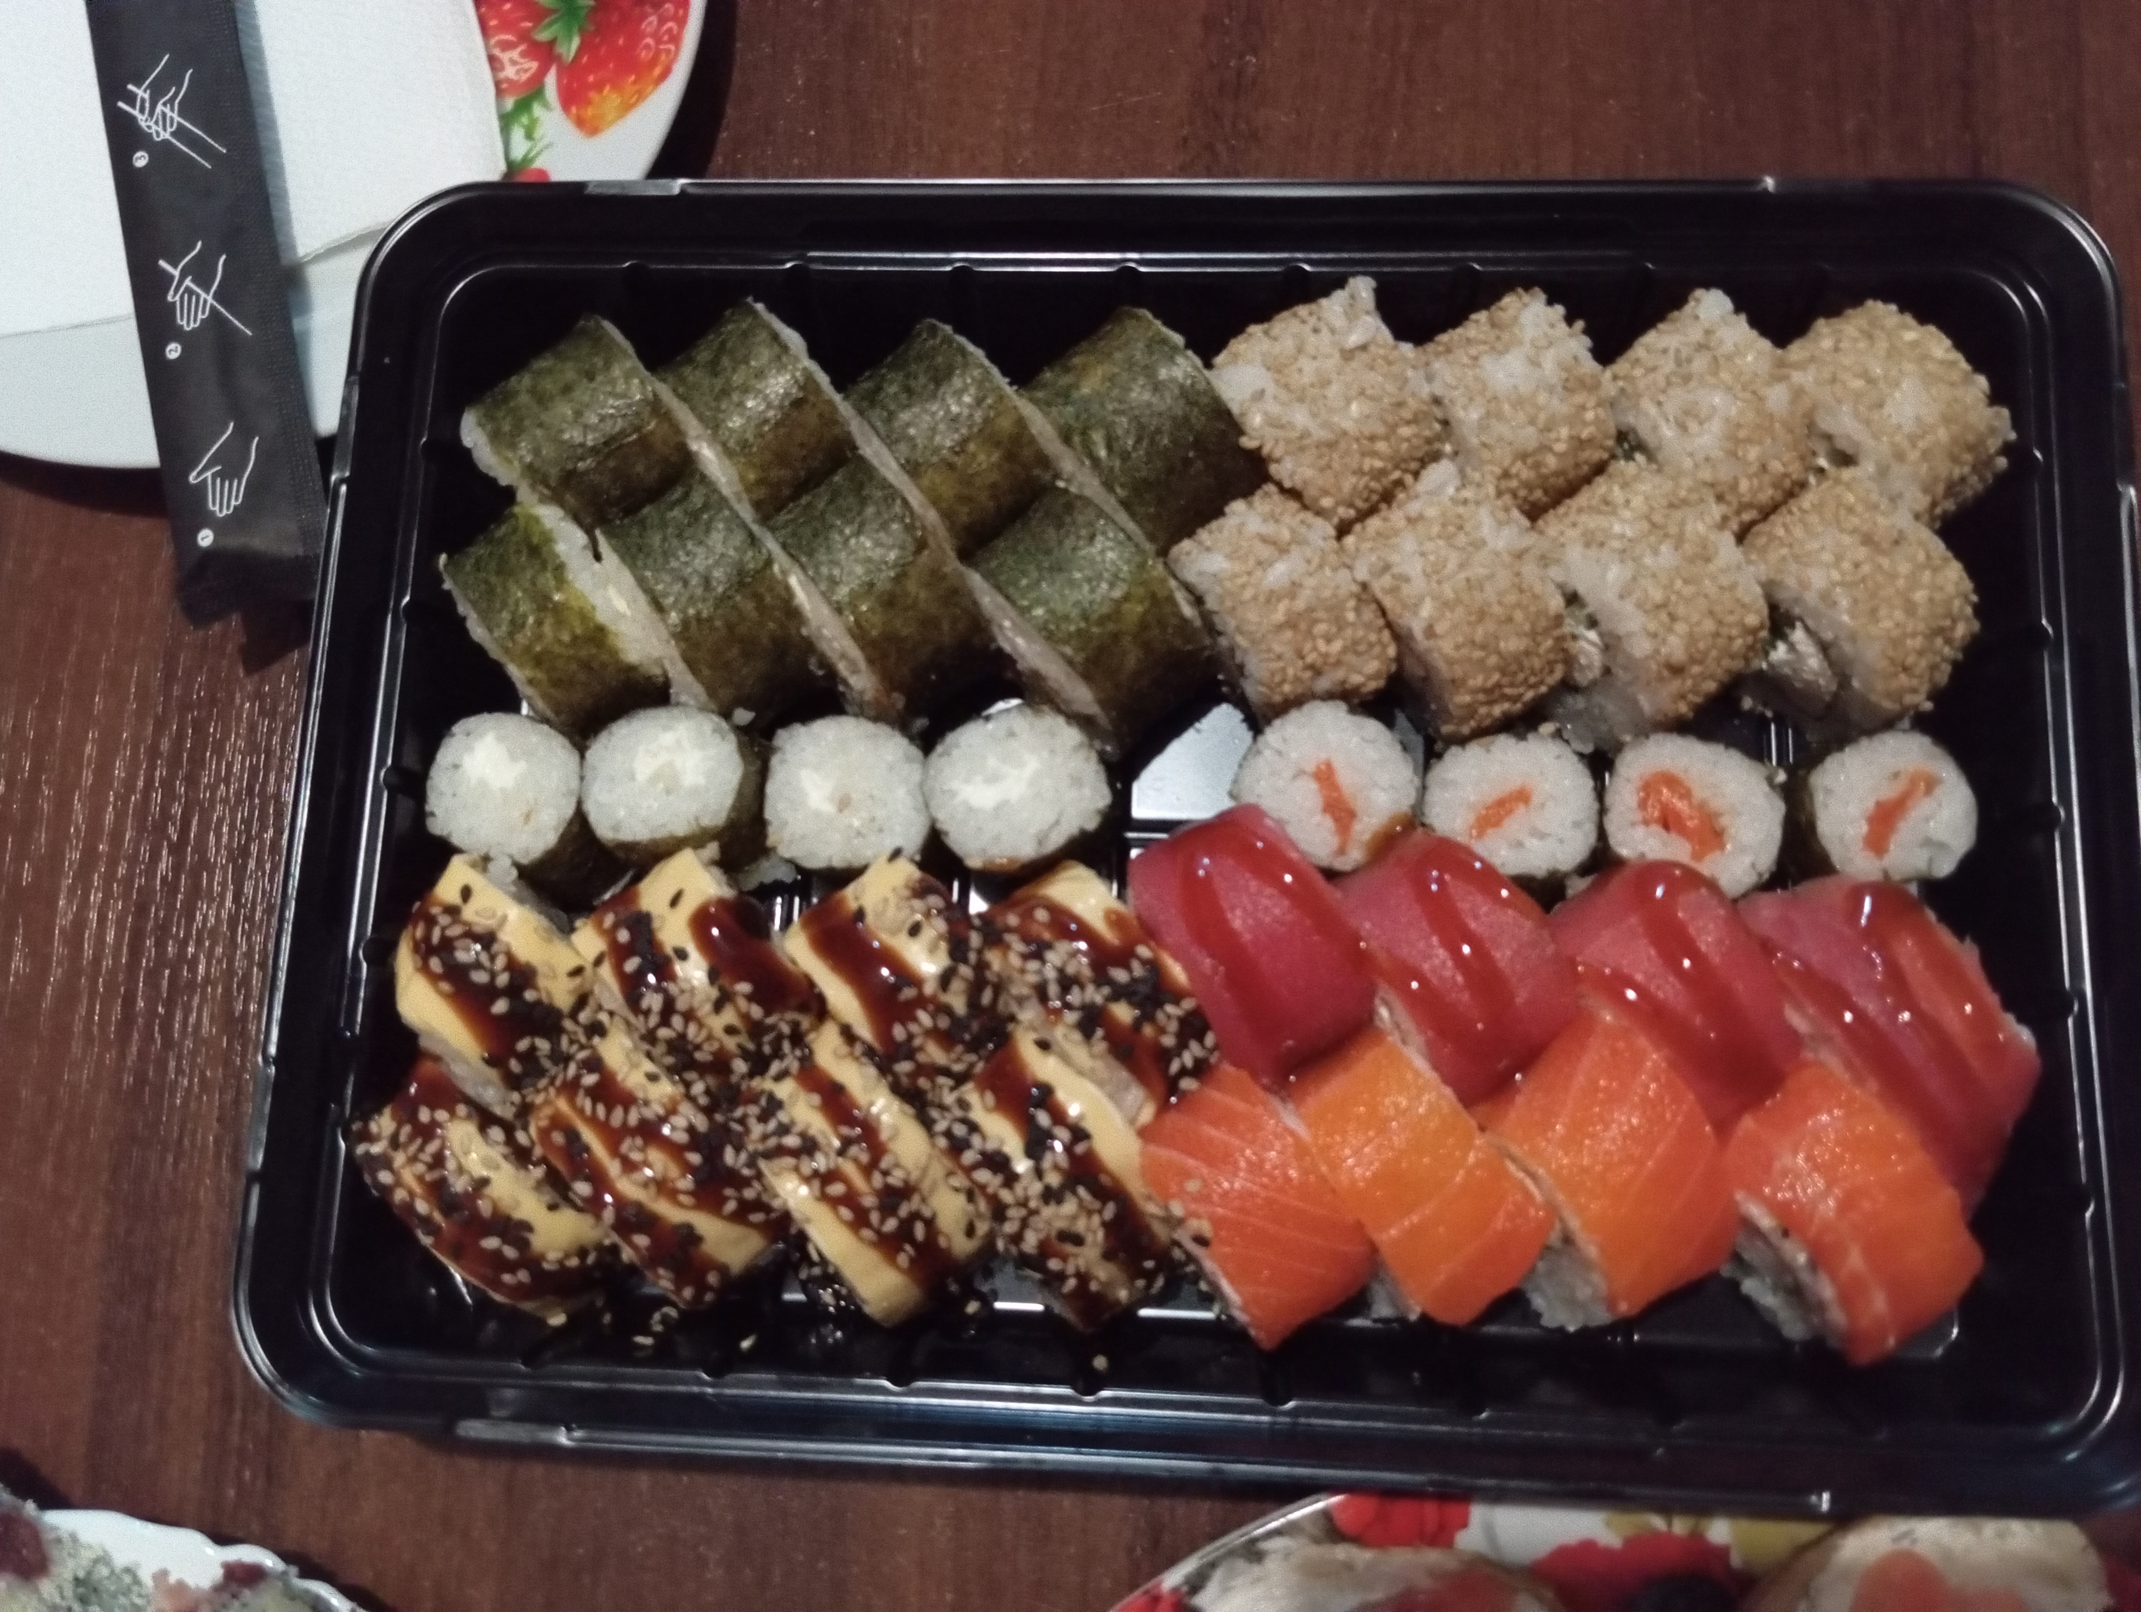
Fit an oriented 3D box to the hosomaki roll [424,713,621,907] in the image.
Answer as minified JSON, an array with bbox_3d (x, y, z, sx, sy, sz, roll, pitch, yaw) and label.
[{"bbox_3d":[-0.107,0.000,0.344,0.030,0.027,0.030,-1,79,4],"label":"hosomaki roll"}]

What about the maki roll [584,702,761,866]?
[{"bbox_3d":[-0.069,-0.003,0.311,0.028,0.026,0.025,1,80,4],"label":"maki roll"}]

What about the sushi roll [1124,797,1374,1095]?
[{"bbox_3d":[0.033,0.022,0.293,0.027,0.040,0.043,-30,79,-2],"label":"sushi roll"}]

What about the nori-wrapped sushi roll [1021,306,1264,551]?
[{"bbox_3d":[0.015,-0.069,0.313,0.028,0.037,0.039,-40,80,-4],"label":"nori-wrapped sushi roll"}]

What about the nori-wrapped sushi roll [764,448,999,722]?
[{"bbox_3d":[-0.037,-0.043,0.340,0.026,0.041,0.043,-34,78,-3],"label":"nori-wrapped sushi roll"}]

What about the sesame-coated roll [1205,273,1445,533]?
[{"bbox_3d":[0.050,-0.079,0.342,0.029,0.038,0.038,-34,78,-3],"label":"sesame-coated roll"}]

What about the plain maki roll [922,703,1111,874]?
[{"bbox_3d":[-0.009,-0.001,0.337,0.033,0.027,0.033,-1,79,4],"label":"plain maki roll"}]

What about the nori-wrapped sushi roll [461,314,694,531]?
[{"bbox_3d":[-0.089,-0.069,0.322,0.027,0.030,0.031,-35,79,-3],"label":"nori-wrapped sushi roll"}]

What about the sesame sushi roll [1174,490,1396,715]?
[{"bbox_3d":[0.037,-0.035,0.305,0.027,0.031,0.032,-31,78,-2],"label":"sesame sushi roll"}]

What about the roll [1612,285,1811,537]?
[{"bbox_3d":[0.112,-0.068,0.305,0.025,0.032,0.033,-33,78,-2],"label":"roll"}]

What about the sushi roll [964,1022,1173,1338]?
[{"bbox_3d":[-0.001,0.061,0.288,0.019,0.040,0.044,-30,79,-2],"label":"sushi roll"}]

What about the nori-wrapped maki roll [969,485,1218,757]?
[{"bbox_3d":[0.004,-0.035,0.335,0.027,0.041,0.043,-34,78,-3],"label":"nori-wrapped maki roll"}]

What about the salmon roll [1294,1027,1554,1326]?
[{"bbox_3d":[0.063,0.066,0.312,0.027,0.039,0.044,-31,78,-2],"label":"salmon roll"}]

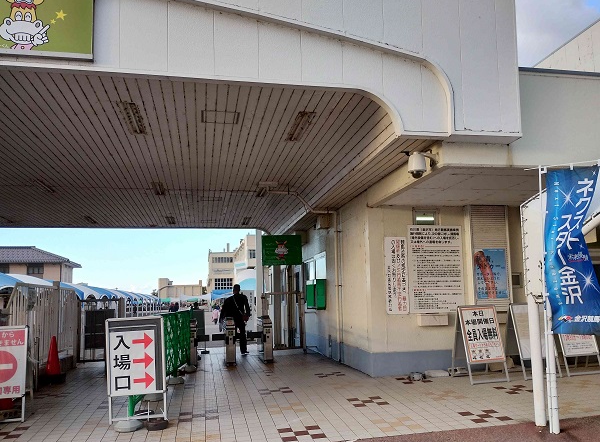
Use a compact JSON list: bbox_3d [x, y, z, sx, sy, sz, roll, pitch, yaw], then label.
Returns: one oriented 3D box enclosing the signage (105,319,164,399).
[{"bbox_3d":[-1.931,1.598,5.690,0.640,0.890,0.050,-2,-5,-12],"label":"signage"}]

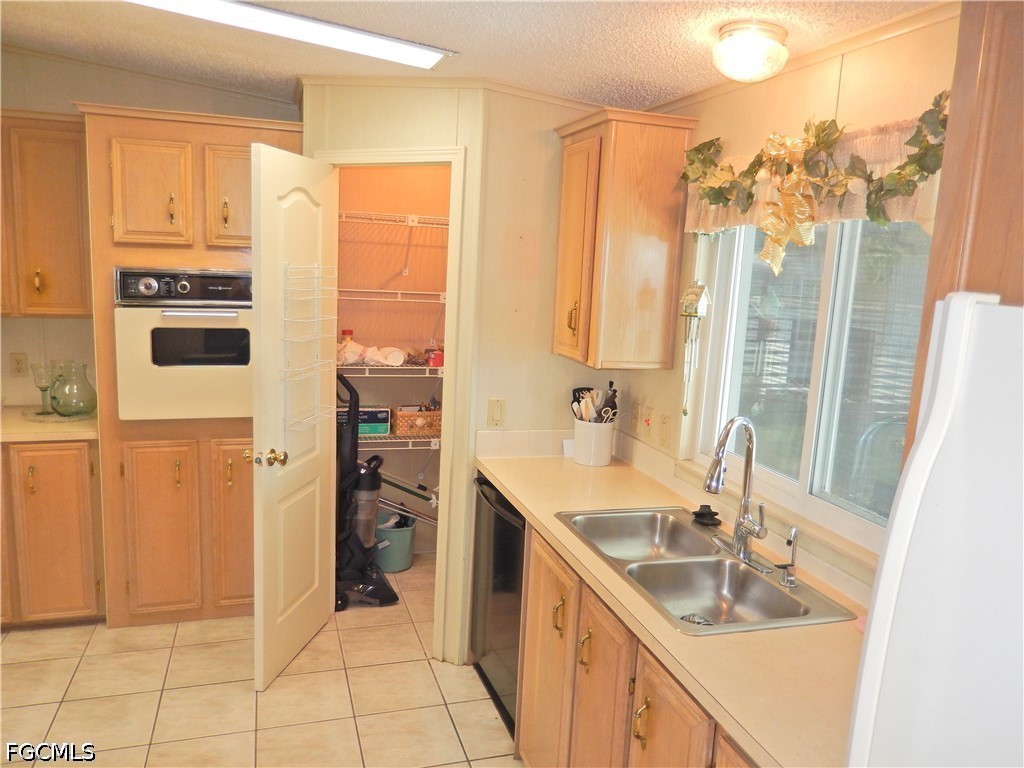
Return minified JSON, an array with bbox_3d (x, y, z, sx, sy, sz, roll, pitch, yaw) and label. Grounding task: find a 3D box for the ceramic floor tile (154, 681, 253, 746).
[{"bbox_3d":[-1.118,1.205,2.723,0.337,0.010,0.337,0,9,-18],"label":"ceramic floor tile"}]

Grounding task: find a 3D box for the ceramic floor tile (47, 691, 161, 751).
[{"bbox_3d":[-1.443,1.205,2.616,0.337,0.010,0.337,0,9,-18],"label":"ceramic floor tile"}]

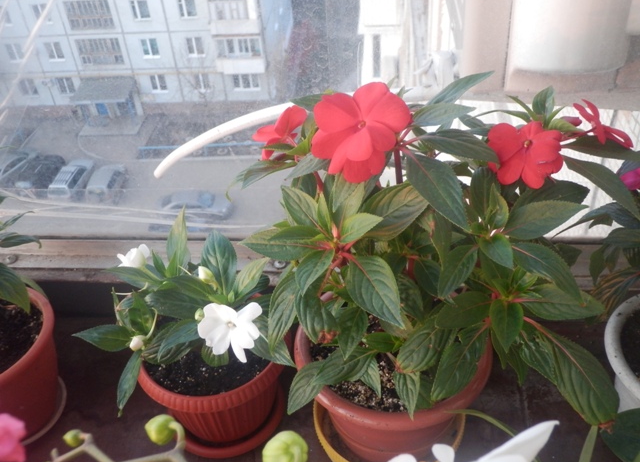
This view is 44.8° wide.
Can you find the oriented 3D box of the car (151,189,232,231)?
[{"bbox_3d":[-7.371,-1.512,46.586,4.600,1.450,1.720,0,43,5],"label":"car"}]

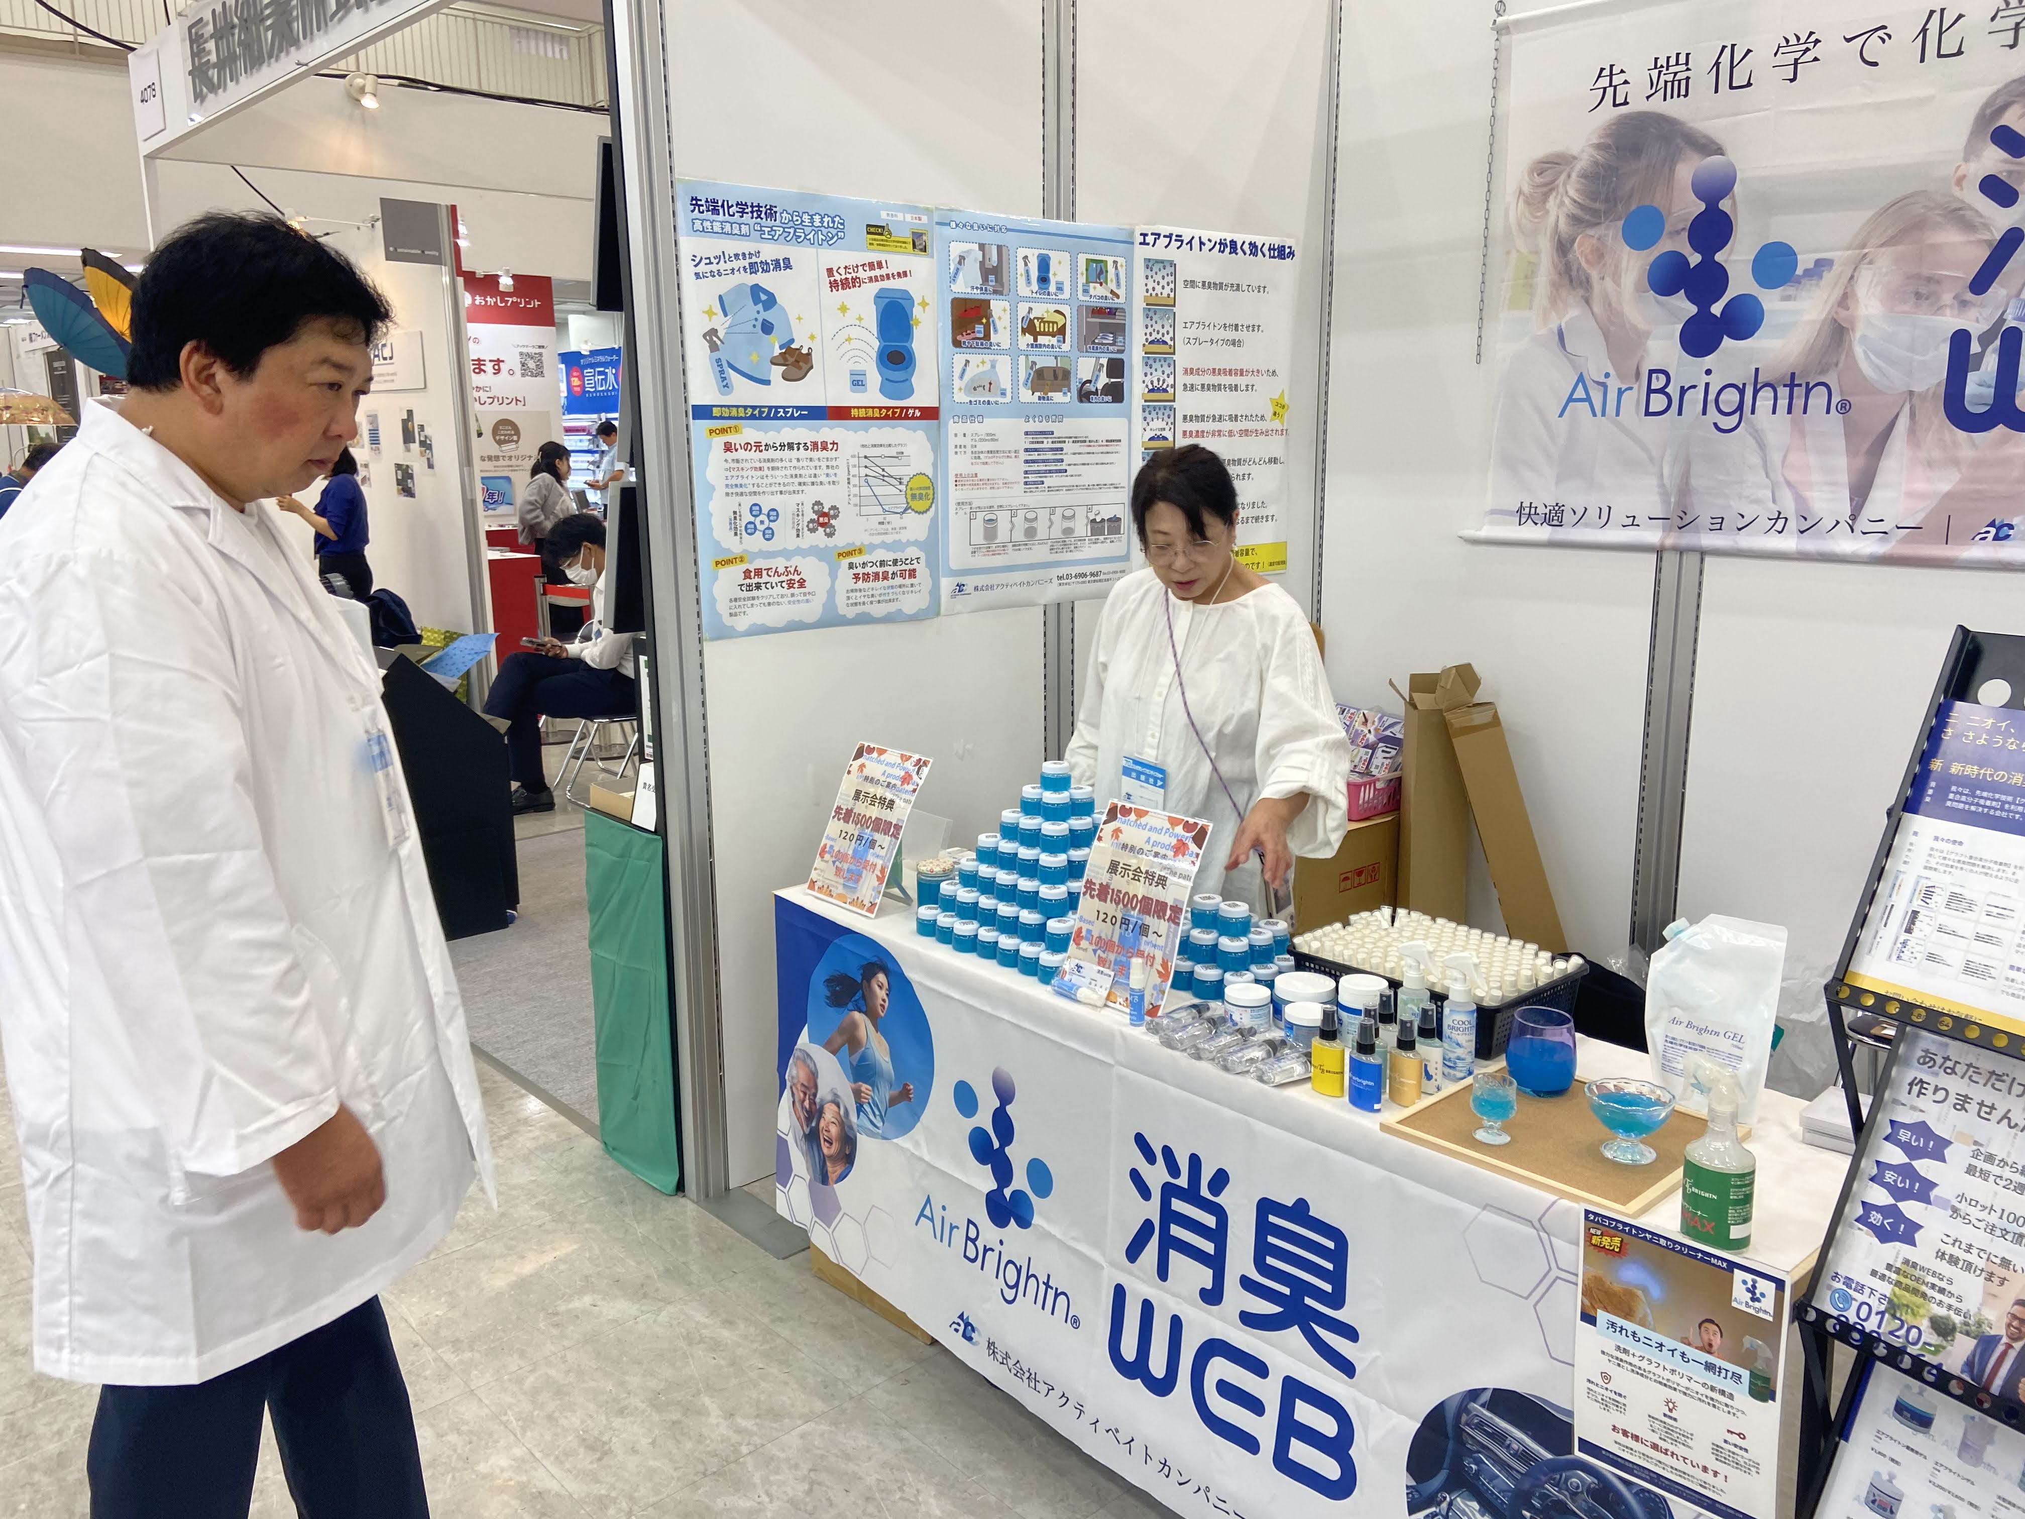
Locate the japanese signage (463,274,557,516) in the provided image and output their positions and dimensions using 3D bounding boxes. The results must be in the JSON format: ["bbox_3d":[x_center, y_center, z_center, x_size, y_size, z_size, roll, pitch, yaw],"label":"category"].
[{"bbox_3d":[-3.632,-2.523,10.852,0.870,1.800,0.030,-11,16,-41],"label":"japanese signage"}]

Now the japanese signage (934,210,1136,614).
[{"bbox_3d":[0.074,-0.772,3.434,0.600,0.848,0.012,-11,16,-41],"label":"japanese signage"}]

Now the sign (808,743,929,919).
[{"bbox_3d":[-0.254,0.125,2.738,0.212,0.298,0.020,13,-9,47],"label":"sign"}]

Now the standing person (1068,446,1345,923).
[{"bbox_3d":[0.339,0.196,2.793,0.500,1.510,0.430,6,14,29],"label":"standing person"}]

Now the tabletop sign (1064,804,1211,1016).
[{"bbox_3d":[0.186,0.219,2.256,0.020,0.298,0.212,19,-4,-43],"label":"tabletop sign"}]

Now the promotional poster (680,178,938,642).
[{"bbox_3d":[-0.375,-0.683,3.035,0.596,0.843,0.012,-11,16,-41],"label":"promotional poster"}]

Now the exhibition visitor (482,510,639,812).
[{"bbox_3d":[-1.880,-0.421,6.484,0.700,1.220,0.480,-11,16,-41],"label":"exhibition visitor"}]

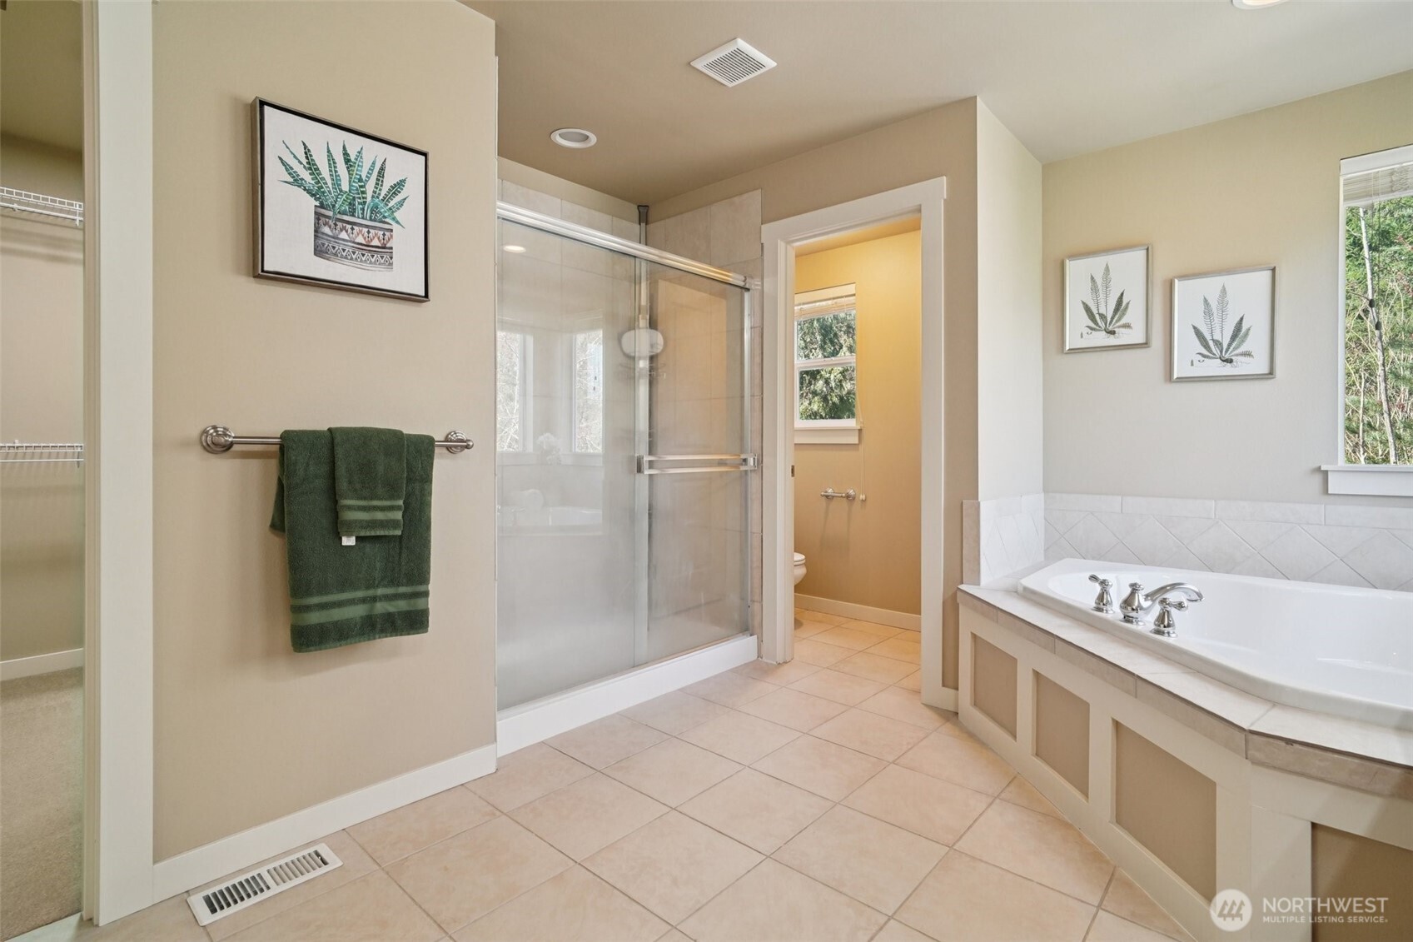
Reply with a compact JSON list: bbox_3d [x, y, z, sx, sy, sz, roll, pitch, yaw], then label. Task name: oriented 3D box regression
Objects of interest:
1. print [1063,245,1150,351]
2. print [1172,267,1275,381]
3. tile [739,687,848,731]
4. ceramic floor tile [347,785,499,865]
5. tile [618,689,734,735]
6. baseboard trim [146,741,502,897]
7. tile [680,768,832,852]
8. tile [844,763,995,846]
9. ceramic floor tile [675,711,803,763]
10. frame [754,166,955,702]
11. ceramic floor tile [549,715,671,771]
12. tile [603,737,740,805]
[{"bbox_3d":[1.898,-0.808,2.980,0.347,0.447,0.022,0,0,42],"label":"print"},{"bbox_3d":[2.163,-0.603,2.636,0.338,0.450,0.022,0,1,42],"label":"print"},{"bbox_3d":[0.364,0.994,2.615,0.338,0.010,0.338,0,1,42],"label":"tile"},{"bbox_3d":[-0.813,1.026,1.827,0.240,0.010,0.336,0,0,42],"label":"ceramic floor tile"},{"bbox_3d":[-0.137,1.014,2.633,0.326,0.010,0.336,0,0,42],"label":"tile"},{"bbox_3d":[-0.998,0.953,1.778,0.015,0.092,0.862,0,1,42],"label":"baseboard trim"},{"bbox_3d":[0.145,0.972,1.815,0.328,0.010,0.335,0,0,42],"label":"tile"},{"bbox_3d":[0.639,1.000,1.896,0.338,0.010,0.338,0,1,42],"label":"tile"},{"bbox_3d":[0.126,0.997,2.354,0.338,0.010,0.338,0,1,42],"label":"ceramic floor tile"},{"bbox_3d":[0.677,-0.125,2.937,0.910,2.184,0.150,0,0,40],"label":"frame"},{"bbox_3d":[-0.349,0.972,2.262,0.328,0.010,0.335,0,0,42],"label":"ceramic floor tile"},{"bbox_3d":[-0.113,1.025,2.149,0.336,0.010,0.336,0,0,42],"label":"tile"}]

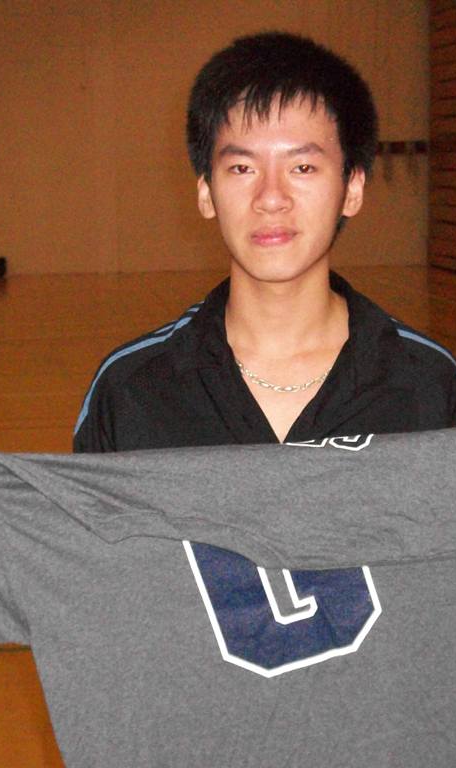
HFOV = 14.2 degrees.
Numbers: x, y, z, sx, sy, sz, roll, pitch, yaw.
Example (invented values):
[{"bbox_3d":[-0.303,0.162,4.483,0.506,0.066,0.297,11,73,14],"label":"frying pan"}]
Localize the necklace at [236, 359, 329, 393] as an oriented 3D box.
[{"bbox_3d":[0.061,-0.051,2.013,0.155,0.100,0.130,-1,7,2],"label":"necklace"}]

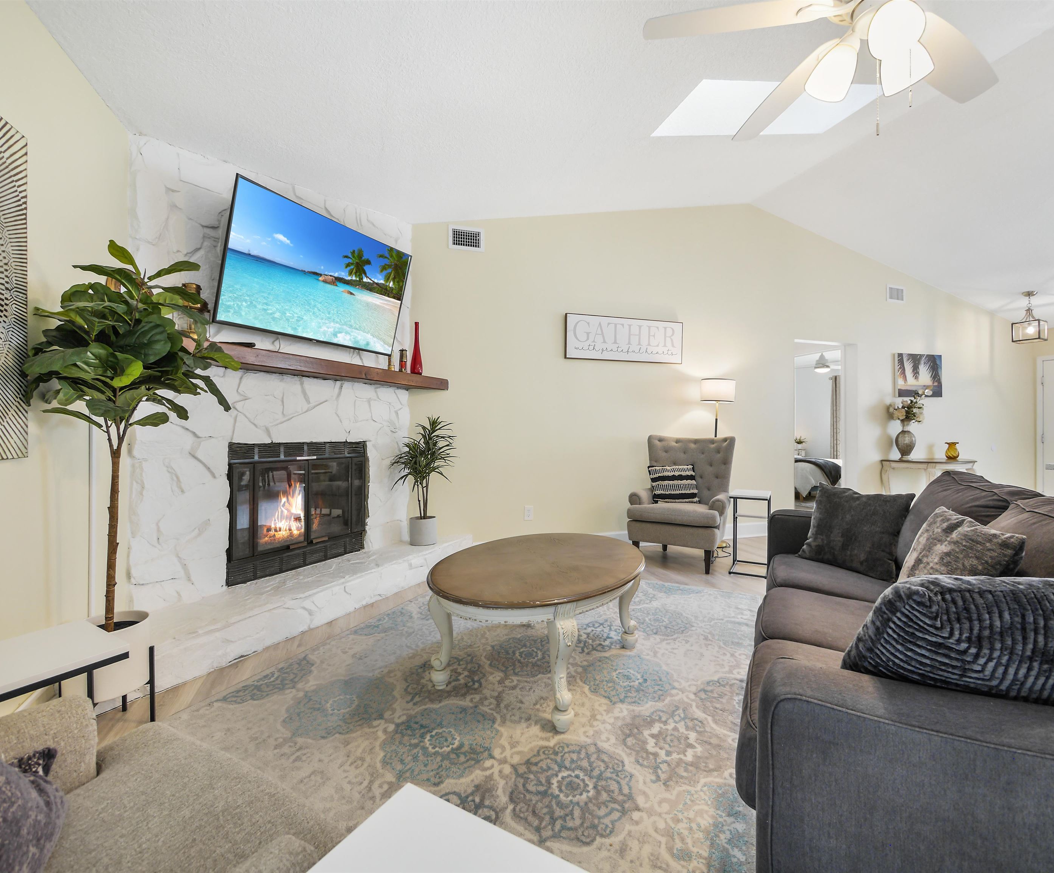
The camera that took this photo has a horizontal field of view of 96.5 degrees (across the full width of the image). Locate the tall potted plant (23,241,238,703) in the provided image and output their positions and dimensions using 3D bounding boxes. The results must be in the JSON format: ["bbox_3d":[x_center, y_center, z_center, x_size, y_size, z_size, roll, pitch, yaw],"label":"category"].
[{"bbox_3d":[-1.425,0.161,1.710,0.560,1.738,0.580,0,0,-18],"label":"tall potted plant"}]

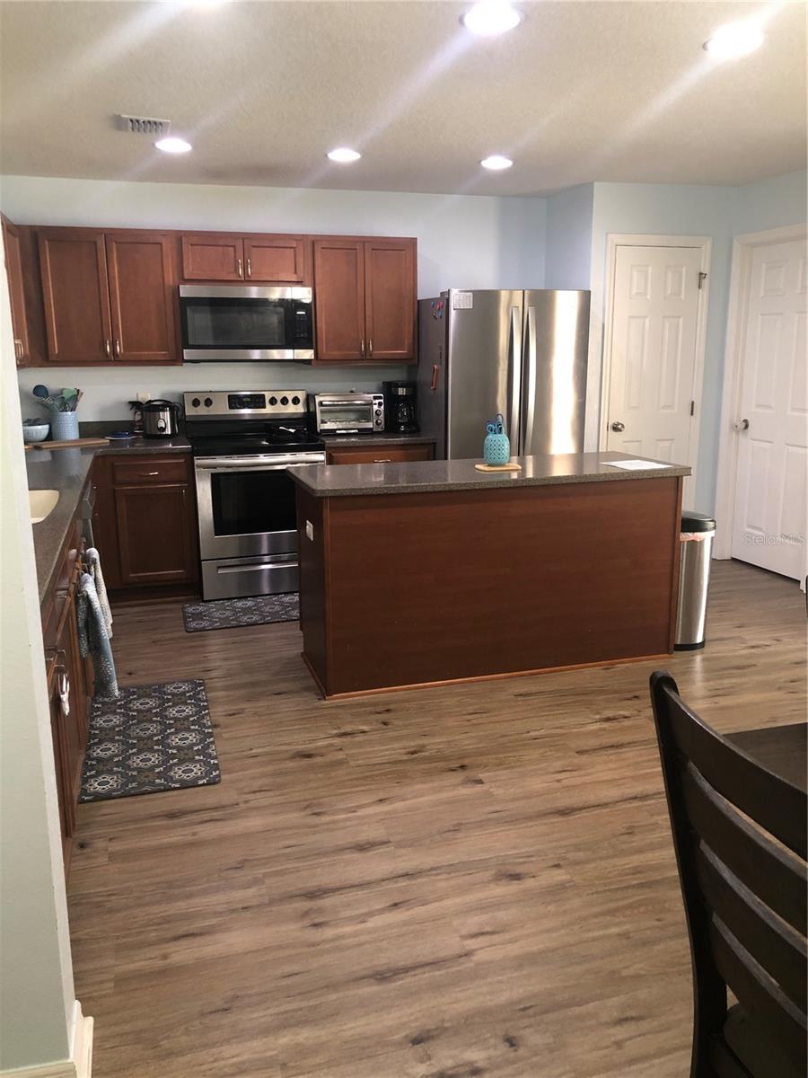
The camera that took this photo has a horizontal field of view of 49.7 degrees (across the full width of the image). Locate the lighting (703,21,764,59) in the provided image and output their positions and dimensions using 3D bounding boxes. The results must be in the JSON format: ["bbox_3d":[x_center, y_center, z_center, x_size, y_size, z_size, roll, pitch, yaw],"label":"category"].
[{"bbox_3d":[1.081,-1.612,2.850,0.190,0.025,0.190,-4,13,-16],"label":"lighting"}]

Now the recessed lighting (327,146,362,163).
[{"bbox_3d":[-0.306,-1.966,4.484,0.190,0.025,0.190,-4,13,-16],"label":"recessed lighting"}]

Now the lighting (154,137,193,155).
[{"bbox_3d":[-1.123,-1.908,4.254,0.185,0.025,0.185,-4,13,-16],"label":"lighting"}]

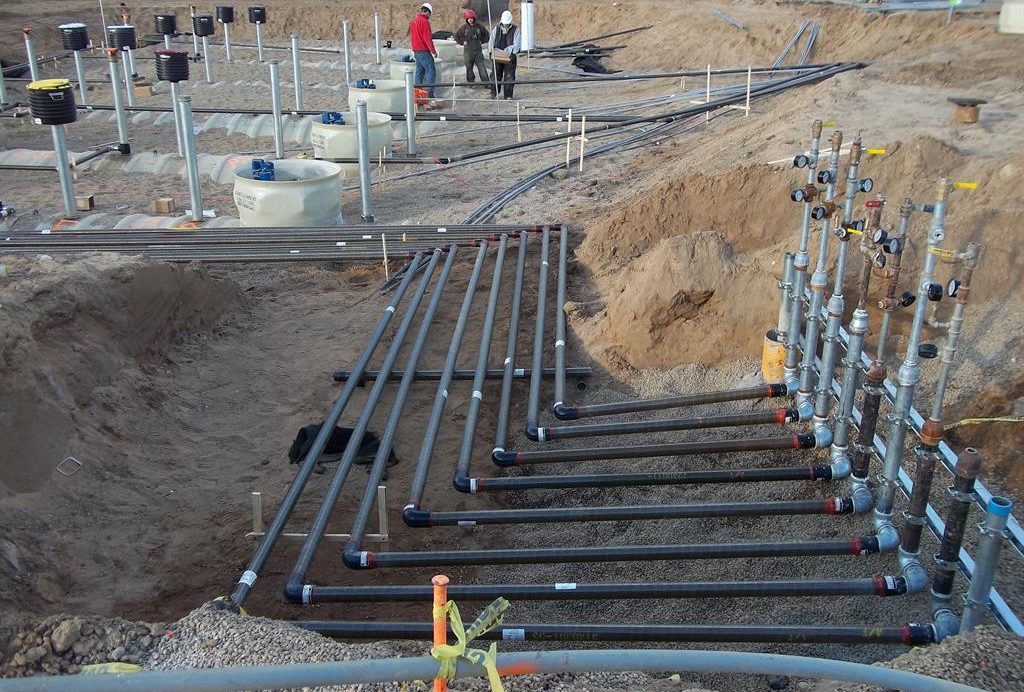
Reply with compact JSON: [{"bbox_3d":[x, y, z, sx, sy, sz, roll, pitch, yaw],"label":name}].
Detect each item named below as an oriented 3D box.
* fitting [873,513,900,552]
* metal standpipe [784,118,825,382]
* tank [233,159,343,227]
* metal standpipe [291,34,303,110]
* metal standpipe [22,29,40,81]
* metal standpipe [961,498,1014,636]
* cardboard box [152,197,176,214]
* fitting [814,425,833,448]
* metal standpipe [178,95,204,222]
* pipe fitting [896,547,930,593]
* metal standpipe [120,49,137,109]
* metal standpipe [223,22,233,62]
[{"bbox_3d":[1.522,0.754,3.846,0.105,0.120,0.100,1,22,2],"label":"fitting"},{"bbox_3d":[1.652,-0.525,5.330,0.130,1.454,0.130,0,22,0],"label":"metal standpipe"},{"bbox_3d":[-2.358,-1.590,10.031,1.130,0.530,1.130,0,22,0],"label":"tank"},{"bbox_3d":[-4.066,-5.165,17.997,0.130,1.444,0.130,0,23,0],"label":"metal standpipe"},{"bbox_3d":[-9.548,-5.527,18.893,0.130,1.539,0.130,0,22,0],"label":"metal standpipe"},{"bbox_3d":[1.503,0.746,3.026,0.065,0.560,0.065,1,22,2],"label":"metal standpipe"},{"bbox_3d":[-4.136,-1.662,11.215,0.240,0.145,0.150,7,23,17],"label":"cardboard box"},{"bbox_3d":[1.554,0.451,4.716,0.090,0.093,0.083,1,22,2],"label":"fitting"},{"bbox_3d":[-3.560,-2.068,10.525,0.125,1.375,0.125,0,22,0],"label":"metal standpipe"},{"bbox_3d":[1.525,0.855,3.596,0.115,0.135,0.105,1,22,2],"label":"pipe fitting"},{"bbox_3d":[-7.763,-5.416,19.189,0.115,1.137,0.115,0,22,0],"label":"metal standpipe"},{"bbox_3d":[-7.962,-8.506,26.543,0.115,1.045,0.115,0,23,0],"label":"metal standpipe"}]

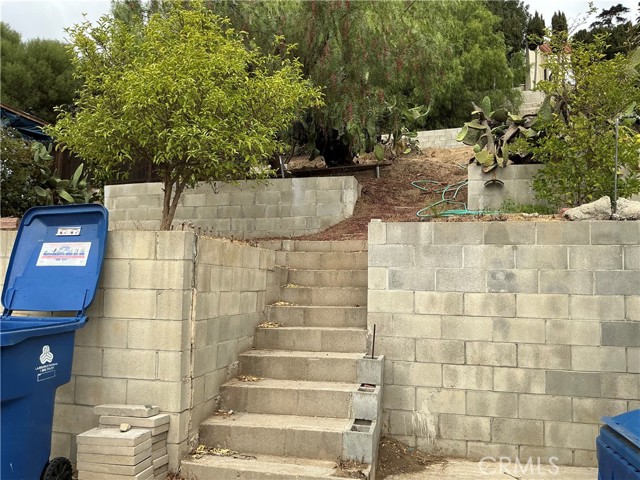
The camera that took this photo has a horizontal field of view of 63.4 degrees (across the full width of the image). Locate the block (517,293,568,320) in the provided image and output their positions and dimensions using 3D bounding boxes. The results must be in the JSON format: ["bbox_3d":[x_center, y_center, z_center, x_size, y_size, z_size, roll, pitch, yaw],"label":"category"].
[{"bbox_3d":[1.838,0.540,4.316,0.395,0.193,0.190,0,-3,14],"label":"block"}]

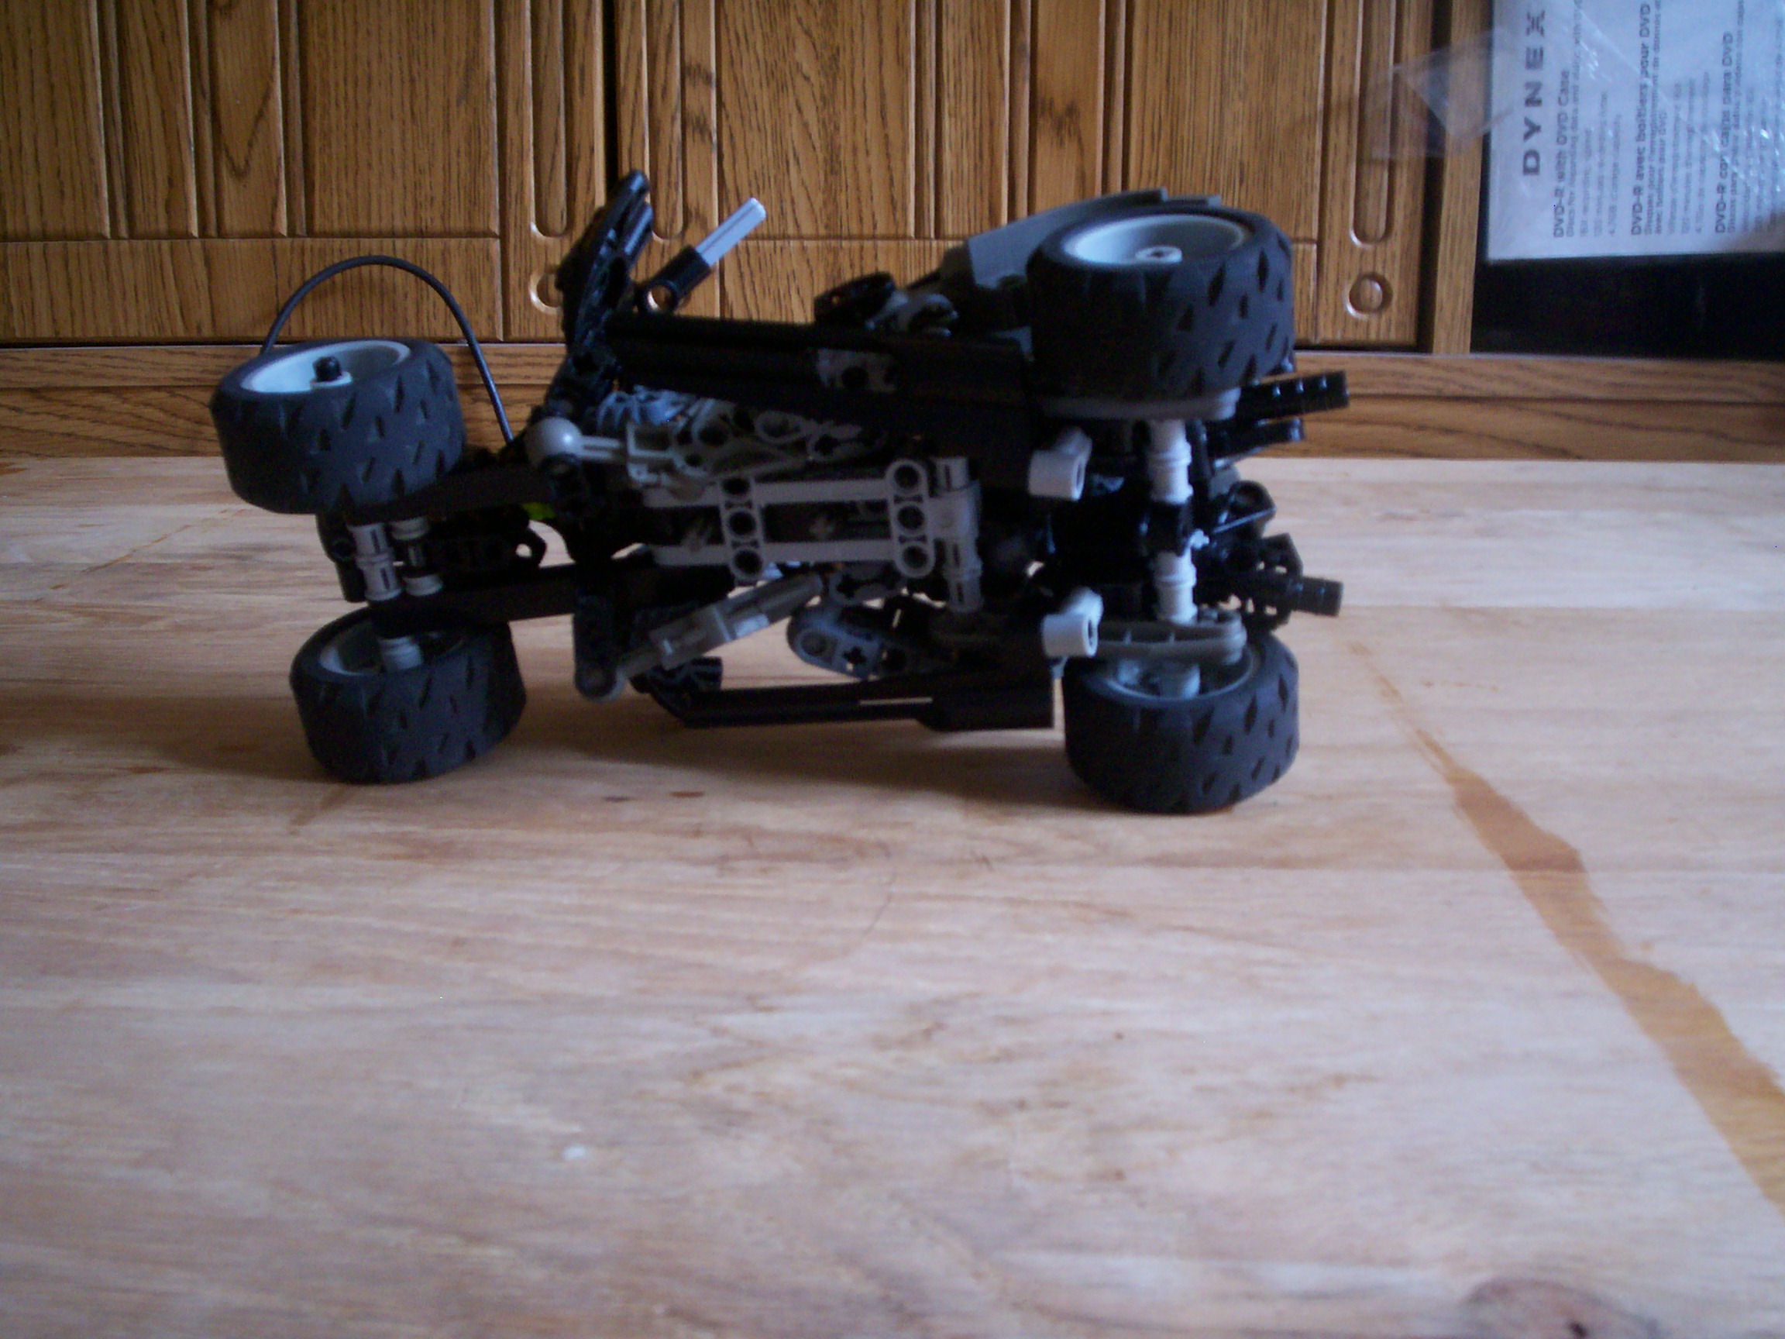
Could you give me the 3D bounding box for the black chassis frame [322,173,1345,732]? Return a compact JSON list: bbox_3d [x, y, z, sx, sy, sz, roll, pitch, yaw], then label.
[{"bbox_3d":[-0.011,-0.035,0.353,0.192,0.107,0.064,-1,30,11],"label":"black chassis frame"}]

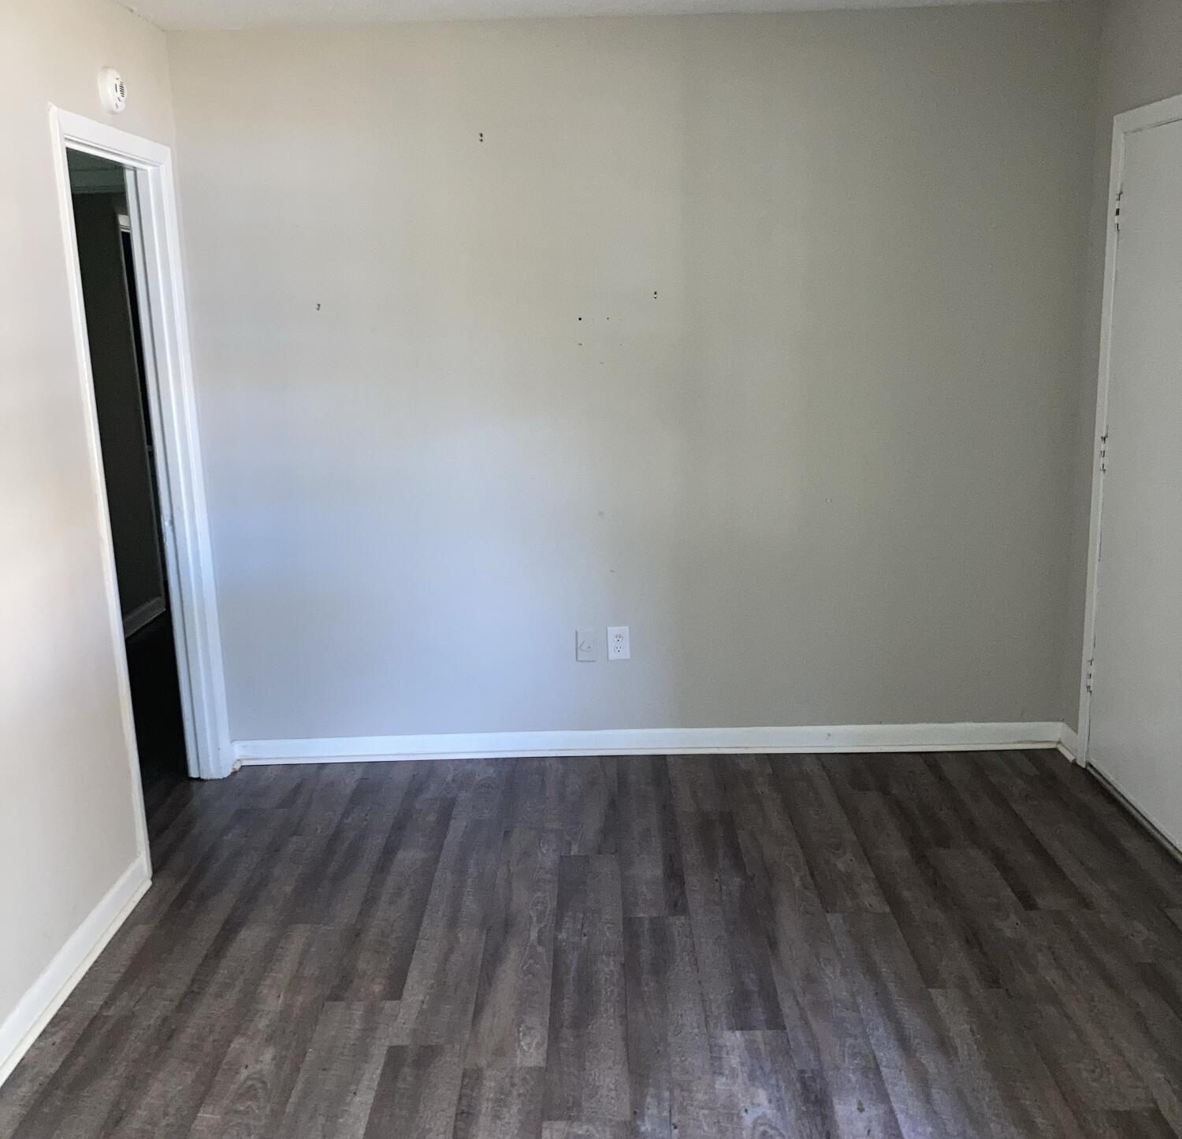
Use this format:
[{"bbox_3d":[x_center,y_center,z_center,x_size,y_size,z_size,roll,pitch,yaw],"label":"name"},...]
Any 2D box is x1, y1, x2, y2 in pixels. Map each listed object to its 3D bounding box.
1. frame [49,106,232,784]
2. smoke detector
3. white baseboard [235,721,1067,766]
[{"bbox_3d":[-1.350,-0.201,3.764,0.140,2.080,0.880,-1,13,1],"label":"frame"},{"bbox_3d":[-1.306,-1.309,3.487,0.042,0.122,0.122,-1,13,1],"label":"smoke detector"},{"bbox_3d":[0.196,0.613,4.483,2.910,0.092,0.025,-1,13,1],"label":"white baseboard"}]

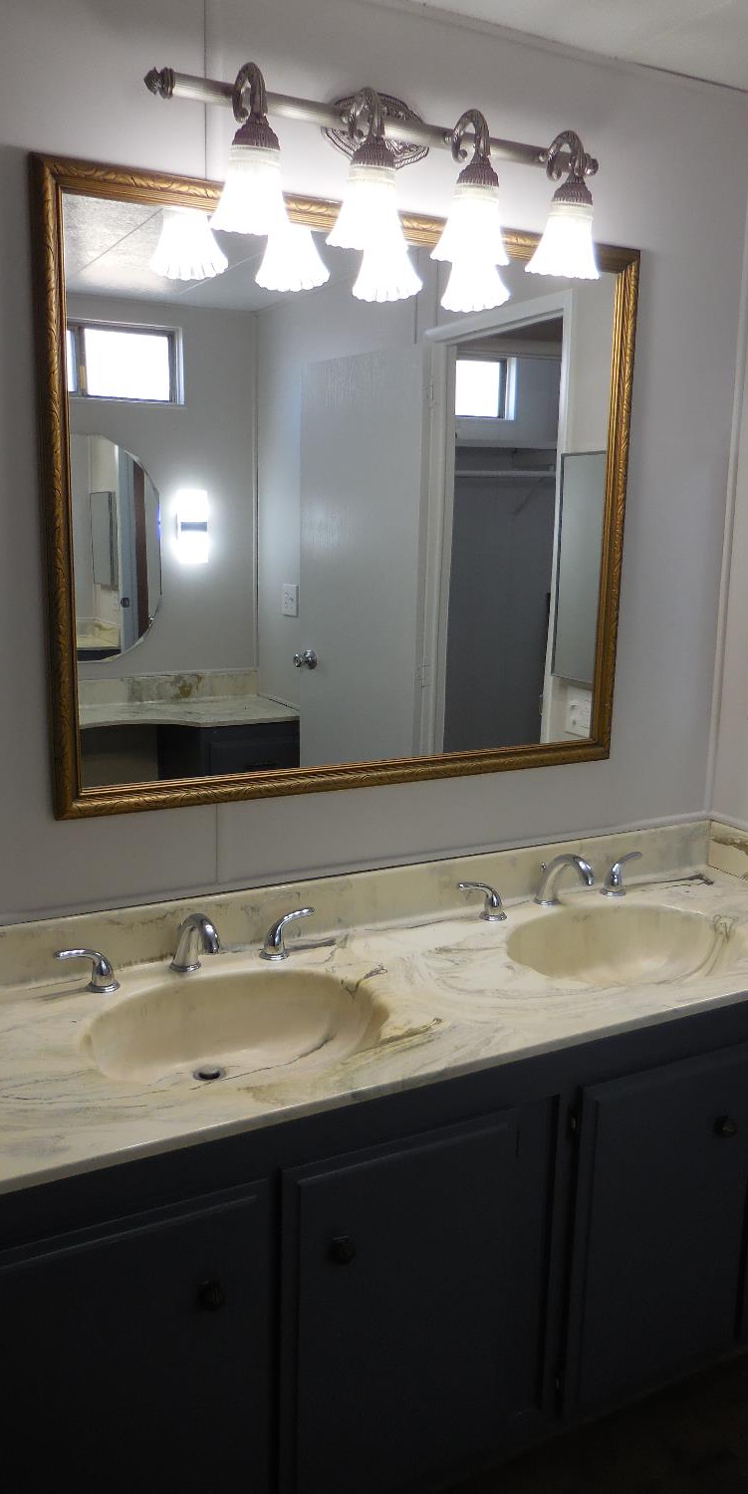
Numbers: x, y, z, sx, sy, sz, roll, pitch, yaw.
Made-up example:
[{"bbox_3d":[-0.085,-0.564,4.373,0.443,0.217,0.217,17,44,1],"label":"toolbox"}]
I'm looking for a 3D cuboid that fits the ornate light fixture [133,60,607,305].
[{"bbox_3d":[0.035,-0.857,1.641,0.783,0.240,0.206,-5,12,-29],"label":"ornate light fixture"}]

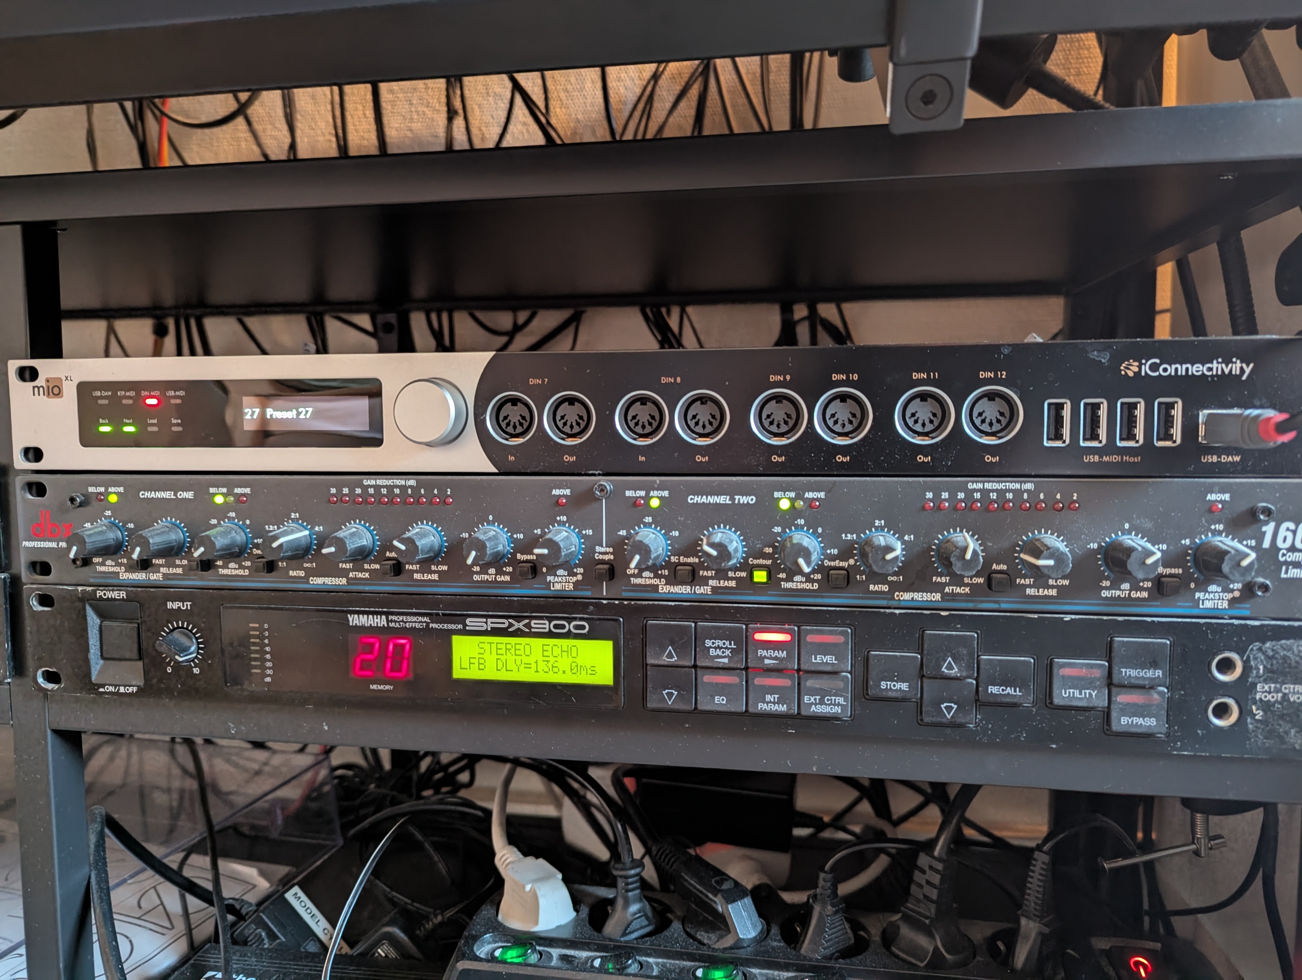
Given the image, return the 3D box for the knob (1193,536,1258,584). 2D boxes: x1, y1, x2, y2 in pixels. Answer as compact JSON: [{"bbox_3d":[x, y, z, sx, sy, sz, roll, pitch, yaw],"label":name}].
[{"bbox_3d":[0.179,0.022,0.281,0.014,0.014,0.015,0,5,10],"label":"knob"}]

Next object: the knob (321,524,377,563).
[{"bbox_3d":[-0.111,0.021,0.331,0.014,0.014,0.015,0,5,10],"label":"knob"}]

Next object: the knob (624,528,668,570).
[{"bbox_3d":[-0.002,0.021,0.308,0.013,0.013,0.016,0,5,10],"label":"knob"}]

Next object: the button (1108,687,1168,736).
[{"bbox_3d":[0.160,0.072,0.298,0.017,0.015,0.005,0,5,10],"label":"button"}]

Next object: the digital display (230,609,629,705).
[{"bbox_3d":[-0.087,0.061,0.335,0.156,0.033,0.004,0,5,10],"label":"digital display"}]

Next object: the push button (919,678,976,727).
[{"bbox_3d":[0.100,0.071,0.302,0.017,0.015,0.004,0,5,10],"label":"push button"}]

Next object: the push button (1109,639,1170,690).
[{"bbox_3d":[0.158,0.056,0.293,0.017,0.015,0.003,0,5,10],"label":"push button"}]

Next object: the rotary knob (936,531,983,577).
[{"bbox_3d":[0.102,0.022,0.296,0.014,0.014,0.015,0,5,10],"label":"rotary knob"}]

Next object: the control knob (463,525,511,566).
[{"bbox_3d":[-0.060,0.021,0.322,0.013,0.013,0.016,0,5,10],"label":"control knob"}]

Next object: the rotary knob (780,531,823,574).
[{"bbox_3d":[0.050,0.022,0.303,0.014,0.014,0.015,0,5,10],"label":"rotary knob"}]

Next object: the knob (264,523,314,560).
[{"bbox_3d":[-0.136,0.020,0.335,0.014,0.014,0.015,0,5,10],"label":"knob"}]

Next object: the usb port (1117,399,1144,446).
[{"bbox_3d":[0.152,-0.022,0.290,0.008,0.015,0.010,0,5,10],"label":"usb port"}]

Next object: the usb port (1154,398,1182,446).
[{"bbox_3d":[0.166,-0.022,0.293,0.008,0.015,0.008,0,5,10],"label":"usb port"}]

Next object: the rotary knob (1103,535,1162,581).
[{"bbox_3d":[0.153,0.022,0.285,0.013,0.013,0.016,0,5,10],"label":"rotary knob"}]

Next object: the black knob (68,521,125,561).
[{"bbox_3d":[-0.215,0.020,0.349,0.013,0.013,0.016,0,5,10],"label":"black knob"}]

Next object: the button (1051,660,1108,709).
[{"bbox_3d":[0.141,0.063,0.297,0.017,0.015,0.003,0,5,10],"label":"button"}]

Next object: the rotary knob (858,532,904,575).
[{"bbox_3d":[0.075,0.021,0.294,0.013,0.013,0.016,0,5,10],"label":"rotary knob"}]

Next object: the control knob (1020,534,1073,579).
[{"bbox_3d":[0.128,0.022,0.289,0.014,0.014,0.015,0,5,10],"label":"control knob"}]

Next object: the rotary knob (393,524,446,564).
[{"bbox_3d":[-0.085,0.021,0.328,0.014,0.014,0.015,0,5,10],"label":"rotary knob"}]

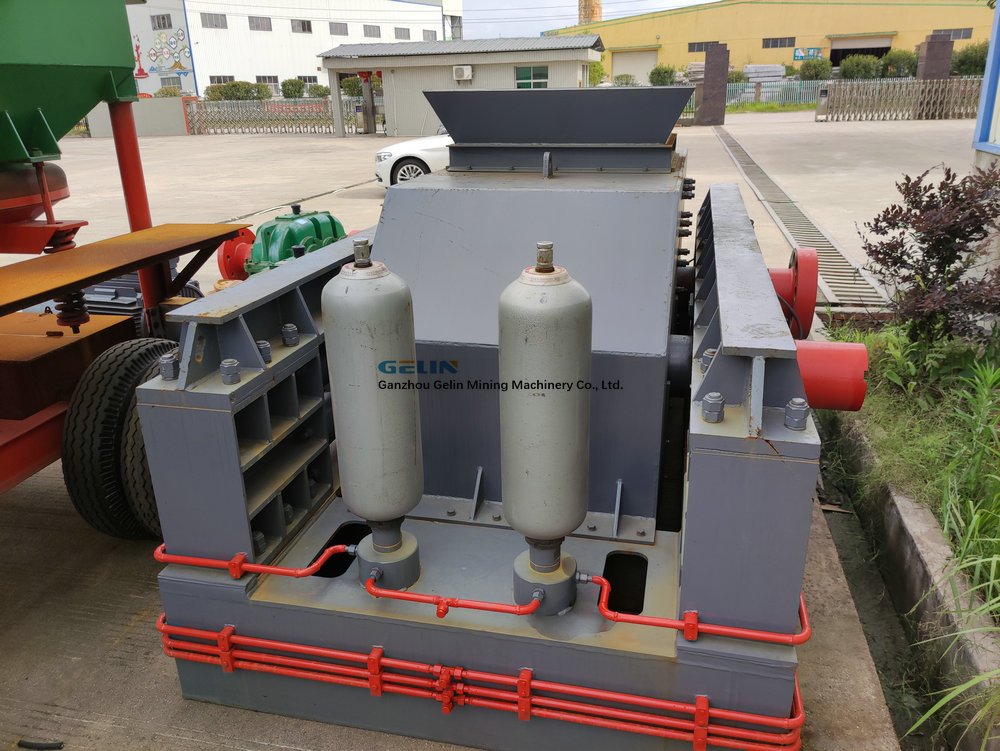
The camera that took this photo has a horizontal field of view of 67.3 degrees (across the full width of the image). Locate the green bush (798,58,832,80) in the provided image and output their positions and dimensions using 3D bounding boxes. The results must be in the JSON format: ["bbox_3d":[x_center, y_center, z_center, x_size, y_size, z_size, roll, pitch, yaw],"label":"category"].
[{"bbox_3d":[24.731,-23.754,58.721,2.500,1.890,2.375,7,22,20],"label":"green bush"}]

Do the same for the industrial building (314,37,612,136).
[{"bbox_3d":[-1.615,-12.172,31.836,11.500,3.700,3.700,4,22,16],"label":"industrial building"}]

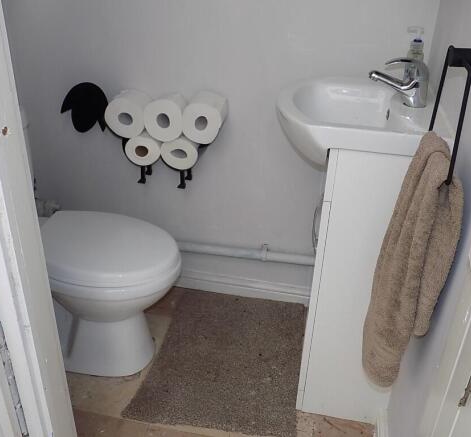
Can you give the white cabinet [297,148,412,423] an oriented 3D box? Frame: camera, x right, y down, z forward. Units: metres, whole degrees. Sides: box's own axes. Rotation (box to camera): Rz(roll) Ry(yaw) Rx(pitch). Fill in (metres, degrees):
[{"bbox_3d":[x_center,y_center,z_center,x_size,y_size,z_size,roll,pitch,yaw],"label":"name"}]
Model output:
[{"bbox_3d":[0.345,0.107,1.415,0.240,0.771,0.449,8,28,10],"label":"white cabinet"}]

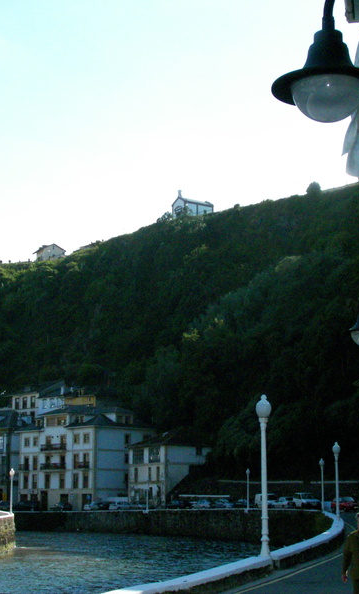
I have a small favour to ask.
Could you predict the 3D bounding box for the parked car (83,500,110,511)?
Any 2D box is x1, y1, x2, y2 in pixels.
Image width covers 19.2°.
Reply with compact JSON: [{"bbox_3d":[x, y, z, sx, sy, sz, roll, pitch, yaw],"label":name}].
[{"bbox_3d":[-11.756,29.646,151.124,1.720,1.430,4.200,-9,-14,41],"label":"parked car"}]

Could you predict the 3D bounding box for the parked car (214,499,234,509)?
[{"bbox_3d":[5.385,25.194,128.568,1.700,1.450,4.100,5,-11,-24],"label":"parked car"}]

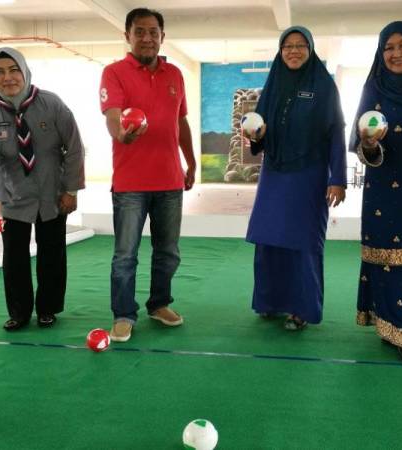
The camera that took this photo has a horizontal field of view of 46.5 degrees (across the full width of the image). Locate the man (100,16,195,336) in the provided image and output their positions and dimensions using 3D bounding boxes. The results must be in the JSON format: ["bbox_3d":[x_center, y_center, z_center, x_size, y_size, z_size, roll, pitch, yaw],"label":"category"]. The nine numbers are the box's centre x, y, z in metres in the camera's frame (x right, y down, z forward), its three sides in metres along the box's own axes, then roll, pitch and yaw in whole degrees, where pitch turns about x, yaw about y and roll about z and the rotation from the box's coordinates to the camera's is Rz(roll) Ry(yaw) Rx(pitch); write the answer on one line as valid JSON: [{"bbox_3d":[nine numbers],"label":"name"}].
[{"bbox_3d":[-0.280,-0.233,2.268,0.500,1.670,0.720,-1,7,-5],"label":"man"}]

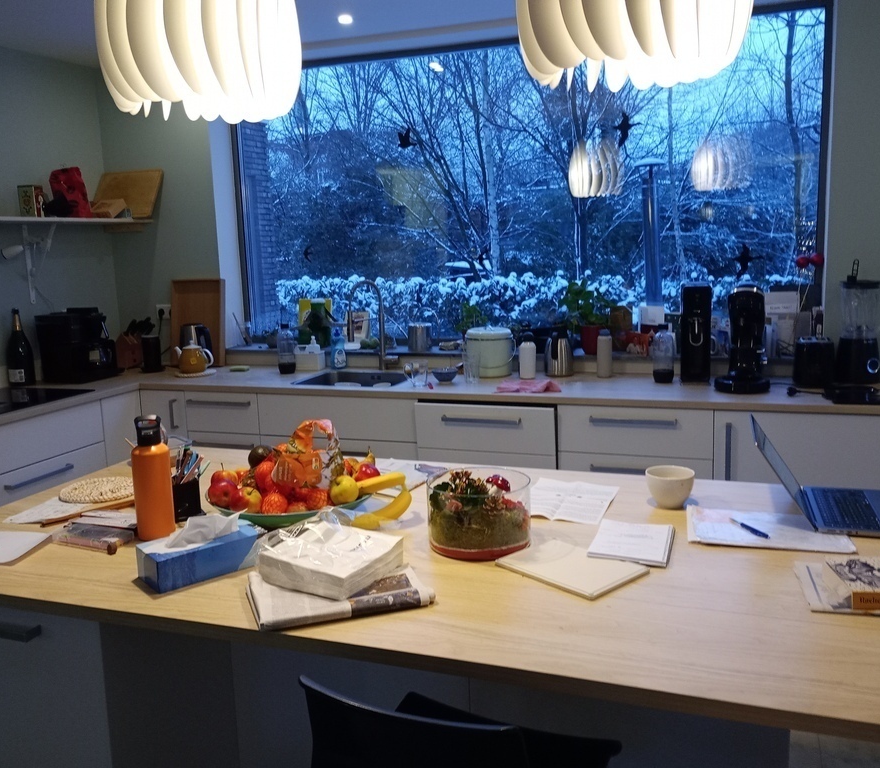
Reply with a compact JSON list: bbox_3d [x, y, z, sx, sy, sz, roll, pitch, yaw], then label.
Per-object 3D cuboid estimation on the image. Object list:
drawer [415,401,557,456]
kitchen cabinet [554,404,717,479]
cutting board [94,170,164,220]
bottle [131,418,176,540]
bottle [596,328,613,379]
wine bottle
[{"bbox_3d":[0.248,0.150,3.578,0.600,0.200,0.450,2,10,20],"label":"drawer"},{"bbox_3d":[0.867,0.435,3.568,0.600,0.820,0.600,2,10,20],"label":"kitchen cabinet"},{"bbox_3d":[-1.712,-1.032,4.510,0.400,0.295,0.022,2,-18,20],"label":"cutting board"},{"bbox_3d":[-0.626,0.201,1.796,0.079,0.263,0.079,2,10,20],"label":"bottle"},{"bbox_3d":[0.741,-0.136,3.709,0.067,0.215,0.067,2,10,20],"label":"bottle"},{"bbox_3d":[-2.056,-0.181,4.049,0.111,0.368,0.111,2,10,20],"label":"wine bottle"}]

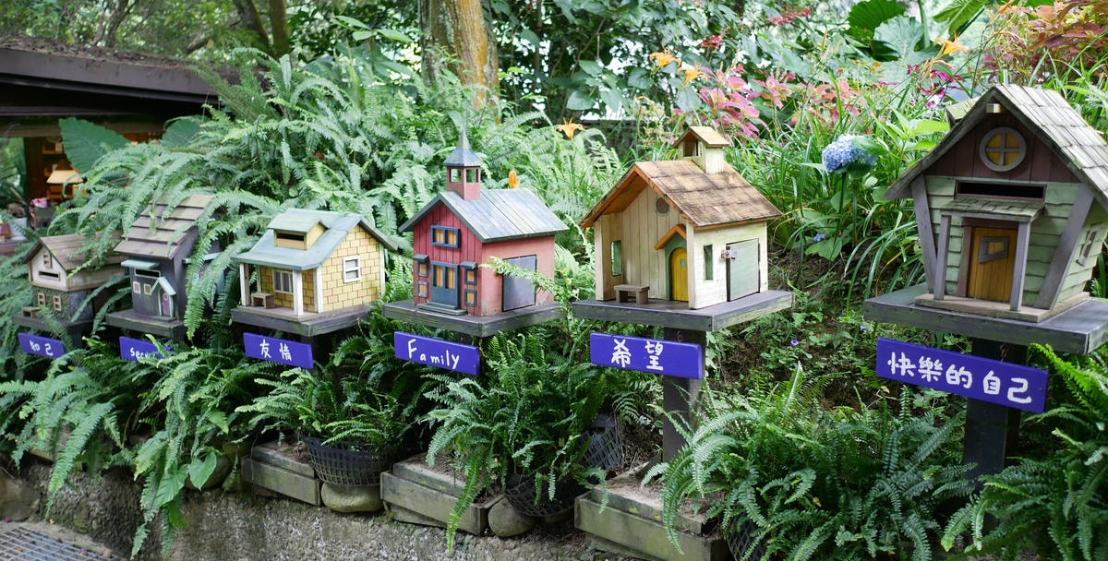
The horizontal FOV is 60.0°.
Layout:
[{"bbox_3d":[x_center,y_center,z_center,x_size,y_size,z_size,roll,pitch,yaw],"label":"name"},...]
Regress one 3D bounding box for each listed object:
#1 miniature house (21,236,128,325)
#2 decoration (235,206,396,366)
[{"bbox_3d":[-2.385,-0.034,4.919,0.400,0.425,0.440,6,11,34],"label":"miniature house"},{"bbox_3d":[-0.949,0.024,3.885,0.475,0.600,0.500,6,11,35],"label":"decoration"}]

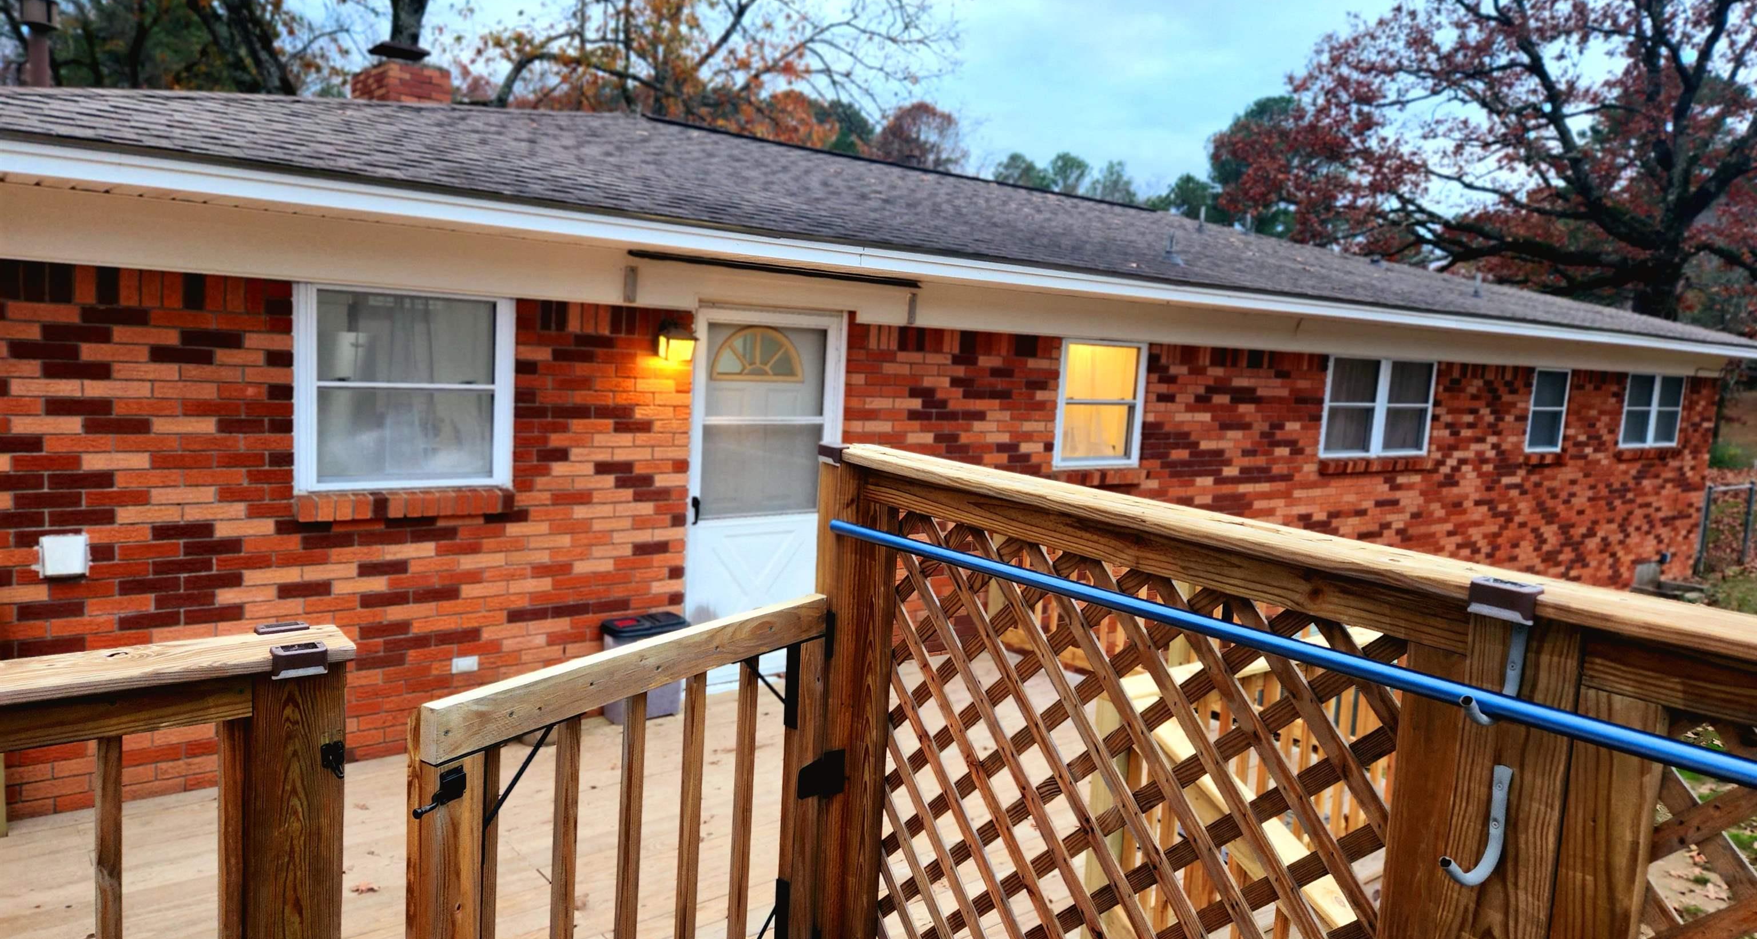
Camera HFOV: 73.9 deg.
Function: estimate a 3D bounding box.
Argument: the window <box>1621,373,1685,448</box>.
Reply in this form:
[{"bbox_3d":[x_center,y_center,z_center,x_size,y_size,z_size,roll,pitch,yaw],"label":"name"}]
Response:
[{"bbox_3d":[9.304,-0.690,14.088,1.809,0.855,0.090,-2,8,-39],"label":"window"}]

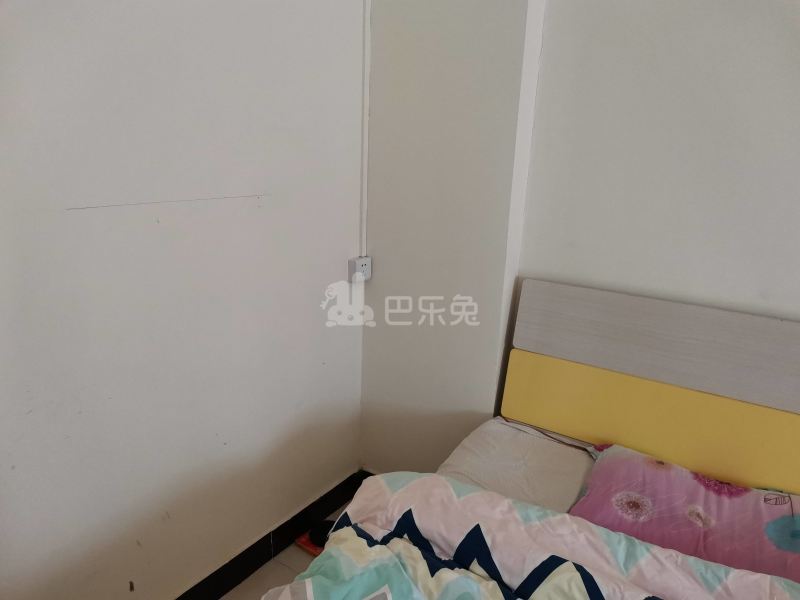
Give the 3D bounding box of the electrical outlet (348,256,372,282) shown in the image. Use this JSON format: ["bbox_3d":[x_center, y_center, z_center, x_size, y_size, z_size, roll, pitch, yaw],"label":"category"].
[{"bbox_3d":[-0.139,-0.106,2.096,0.036,0.087,0.087,12,18,32],"label":"electrical outlet"}]

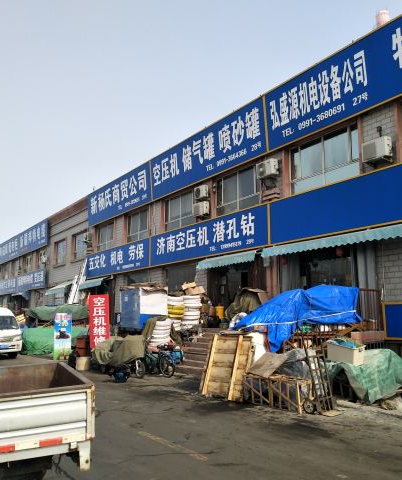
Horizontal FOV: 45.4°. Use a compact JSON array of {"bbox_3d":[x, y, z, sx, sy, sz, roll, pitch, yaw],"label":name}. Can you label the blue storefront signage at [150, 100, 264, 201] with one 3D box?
[{"bbox_3d":[-0.072,-3.569,20.822,0.200,2.100,8.820,1,-8,-34],"label":"blue storefront signage"}]

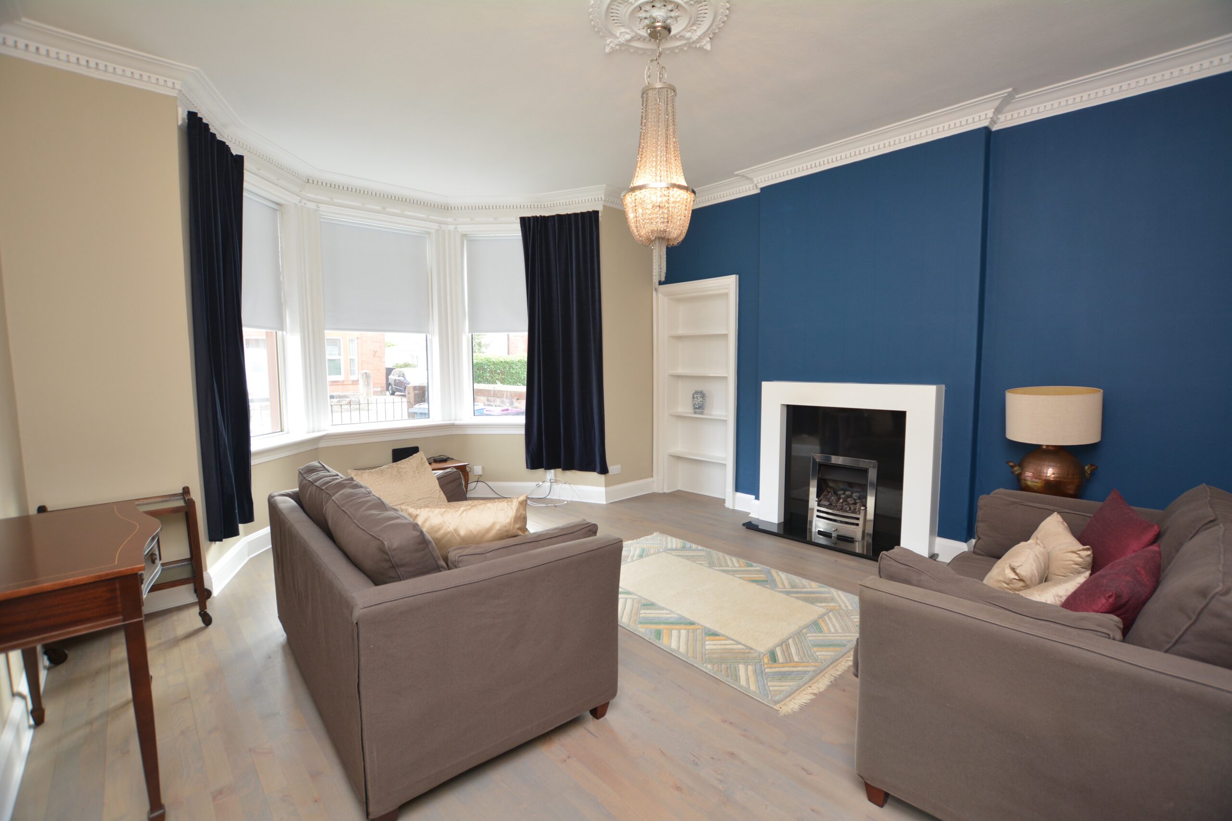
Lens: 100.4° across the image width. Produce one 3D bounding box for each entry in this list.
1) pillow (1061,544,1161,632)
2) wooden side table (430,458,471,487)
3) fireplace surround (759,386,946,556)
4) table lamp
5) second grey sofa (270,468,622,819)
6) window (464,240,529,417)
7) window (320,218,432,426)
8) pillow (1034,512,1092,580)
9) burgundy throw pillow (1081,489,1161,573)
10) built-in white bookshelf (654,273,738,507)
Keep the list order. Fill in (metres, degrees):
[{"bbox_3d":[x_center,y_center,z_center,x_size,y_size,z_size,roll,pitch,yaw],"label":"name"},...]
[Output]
[{"bbox_3d":[1.429,0.537,1.520,0.390,0.380,0.150,-4,44,-42],"label":"pillow"},{"bbox_3d":[-1.788,0.741,4.582,0.460,0.470,0.840,4,7,44],"label":"wooden side table"},{"bbox_3d":[1.732,0.380,3.948,1.265,1.176,0.170,4,7,44],"label":"fireplace surround"},{"bbox_3d":[2.346,0.185,2.750,0.390,0.610,0.390,-4,6,-42],"label":"table lamp"},{"bbox_3d":[-0.813,0.677,2.174,0.872,0.840,1.557,-4,6,-40],"label":"second grey sofa"},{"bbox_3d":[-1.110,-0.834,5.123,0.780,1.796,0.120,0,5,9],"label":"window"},{"bbox_3d":[-2.187,-0.786,4.773,0.932,1.819,0.120,-4,6,-38],"label":"window"},{"bbox_3d":[1.502,0.511,1.790,0.140,0.350,0.360,32,16,19],"label":"pillow"},{"bbox_3d":[1.774,0.511,1.859,0.150,0.420,0.420,25,23,25],"label":"burgundy throw pillow"},{"bbox_3d":[0.829,-0.180,5.058,0.921,2.111,0.280,4,6,42],"label":"built-in white bookshelf"}]

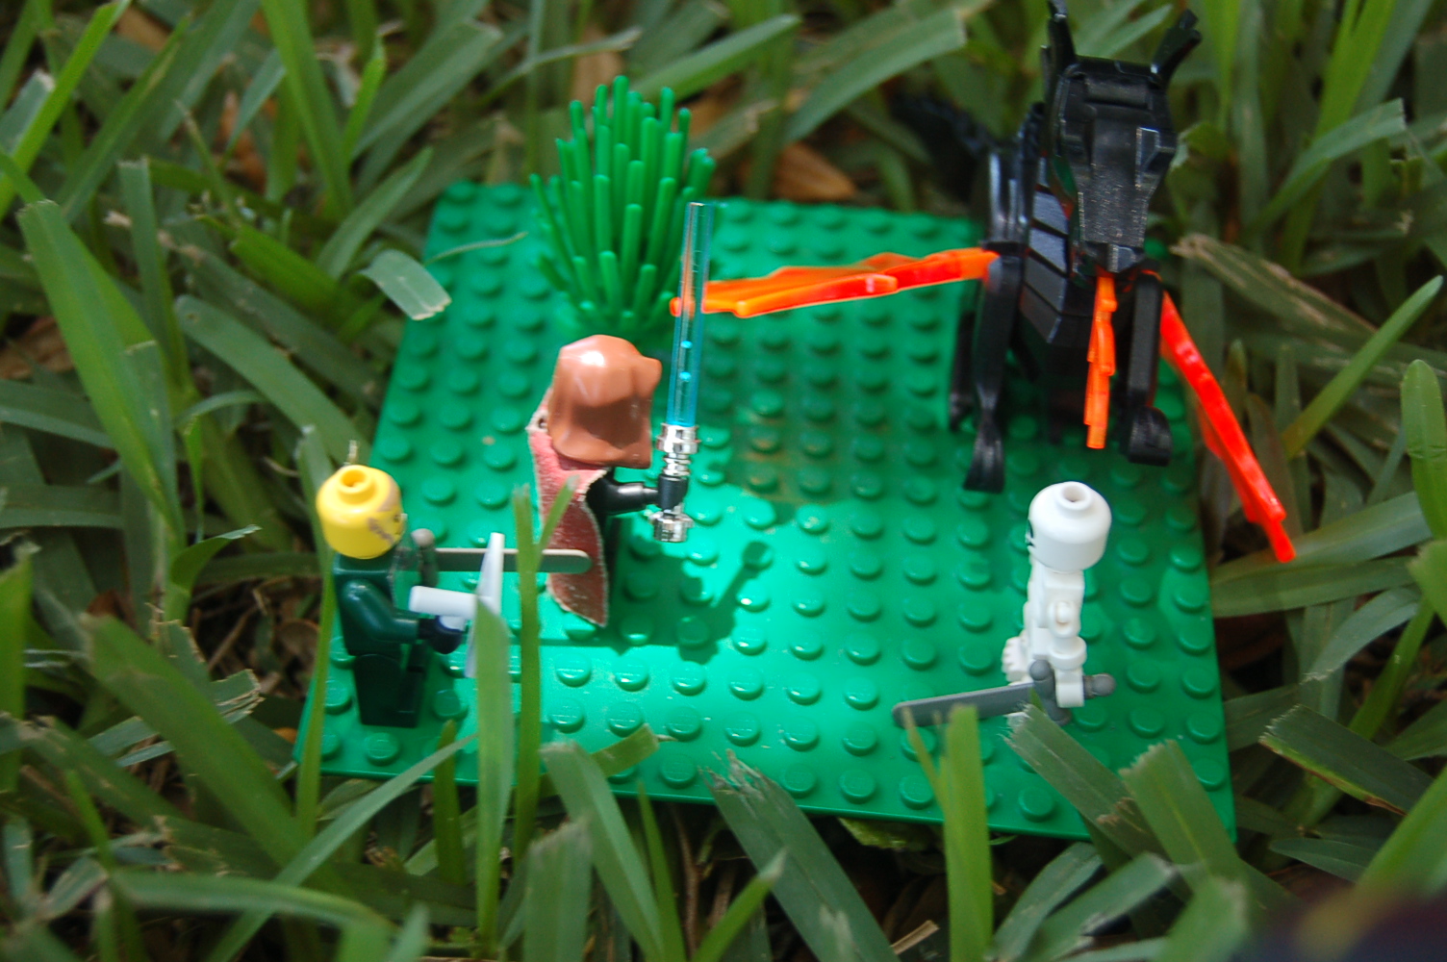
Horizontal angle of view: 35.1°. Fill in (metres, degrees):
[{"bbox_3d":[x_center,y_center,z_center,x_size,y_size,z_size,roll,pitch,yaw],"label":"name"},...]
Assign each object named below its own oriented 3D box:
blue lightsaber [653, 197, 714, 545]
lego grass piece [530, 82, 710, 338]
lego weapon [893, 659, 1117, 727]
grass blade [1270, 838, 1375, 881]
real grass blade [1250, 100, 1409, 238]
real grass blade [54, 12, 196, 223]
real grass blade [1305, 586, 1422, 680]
[{"bbox_3d":[-0.005,-0.015,0.310,0.005,0.046,0.005,5,4,1],"label":"blue lightsaber"},{"bbox_3d":[-0.016,-0.037,0.356,0.028,0.040,0.028,5,46,1],"label":"lego grass piece"},{"bbox_3d":[0.038,0.030,0.310,0.030,0.010,0.003,-8,15,7],"label":"lego weapon"},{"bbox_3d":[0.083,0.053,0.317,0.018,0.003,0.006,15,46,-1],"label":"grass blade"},{"bbox_3d":[0.100,-0.052,0.383,0.005,0.037,0.006,0,67,-32],"label":"real grass blade"},{"bbox_3d":[-0.110,-0.068,0.423,0.007,0.003,0.042,32,87,-11],"label":"real grass blade"},{"bbox_3d":[0.095,0.022,0.340,0.022,0.003,0.006,-33,66,-19],"label":"real grass blade"}]

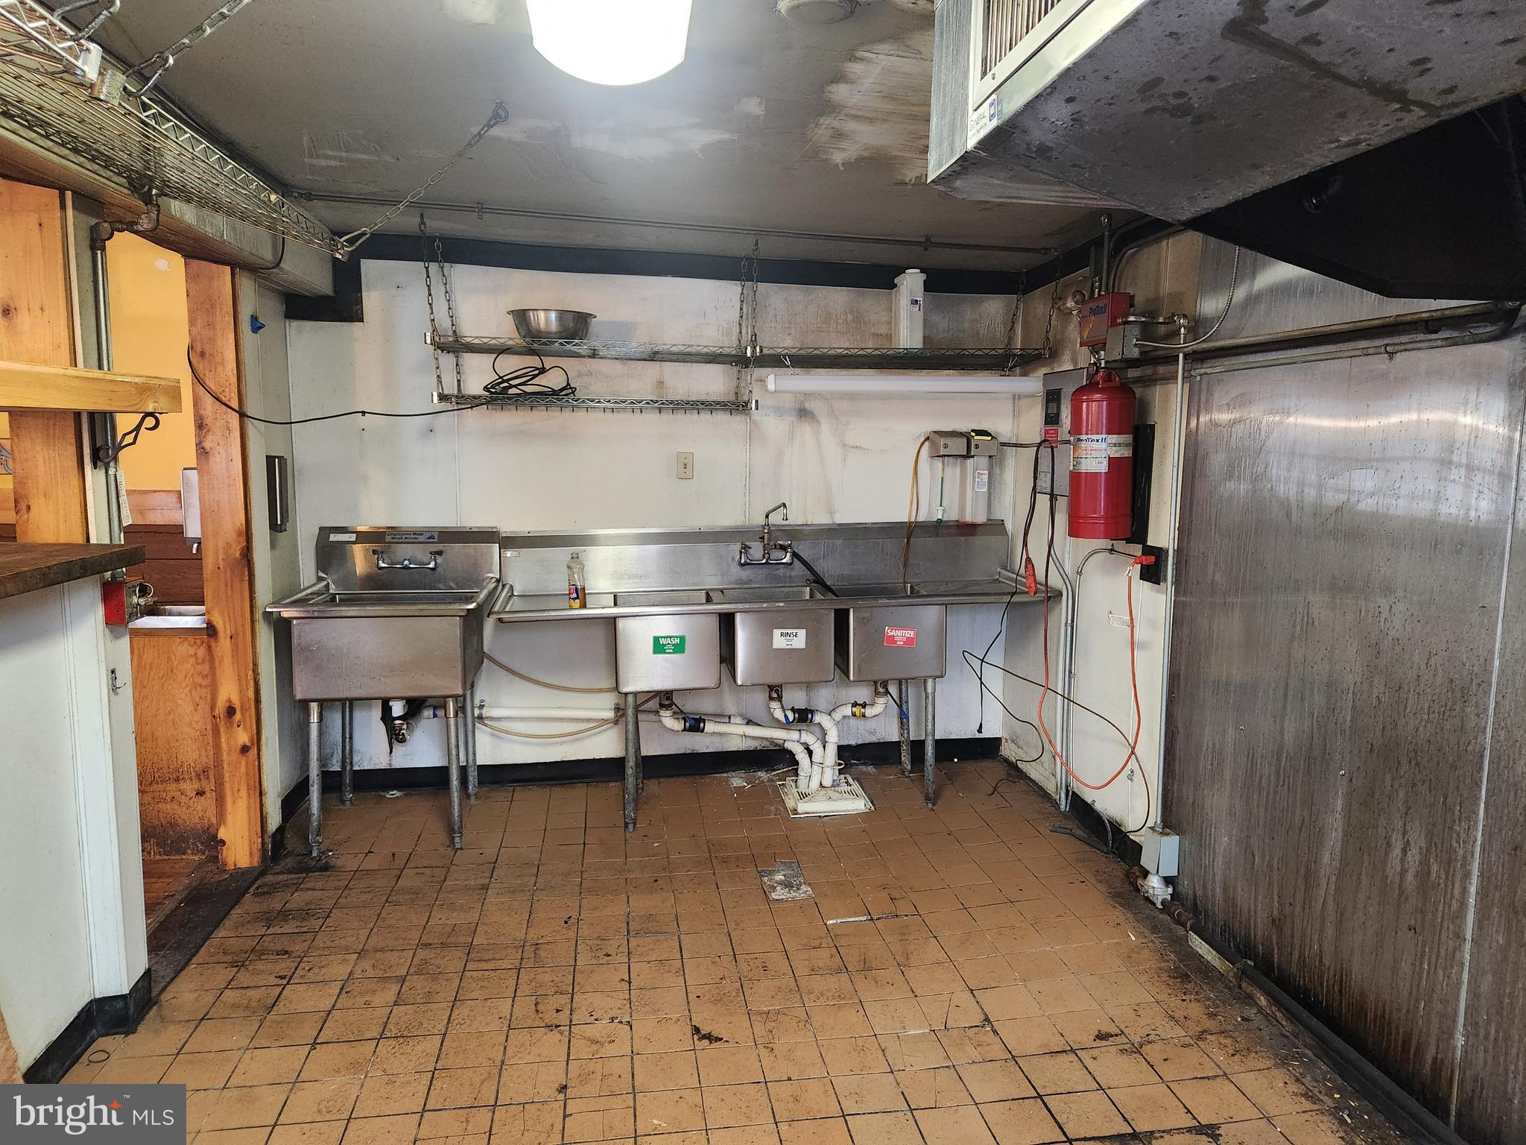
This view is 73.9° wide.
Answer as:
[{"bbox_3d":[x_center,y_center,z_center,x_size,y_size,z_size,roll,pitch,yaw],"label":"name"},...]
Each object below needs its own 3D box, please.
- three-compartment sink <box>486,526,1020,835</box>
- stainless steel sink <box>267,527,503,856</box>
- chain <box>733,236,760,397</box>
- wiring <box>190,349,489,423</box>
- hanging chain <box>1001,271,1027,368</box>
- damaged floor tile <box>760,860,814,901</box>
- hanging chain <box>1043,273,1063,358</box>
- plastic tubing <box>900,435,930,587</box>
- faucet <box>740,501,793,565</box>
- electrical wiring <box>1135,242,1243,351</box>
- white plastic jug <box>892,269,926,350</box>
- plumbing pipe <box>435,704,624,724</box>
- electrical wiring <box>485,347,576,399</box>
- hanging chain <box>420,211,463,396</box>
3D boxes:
[{"bbox_3d":[0.066,0.398,4.330,2.295,1.143,0.663,-1,7,-11],"label":"three-compartment sink"},{"bbox_3d":[-1.424,0.422,4.017,0.723,1.153,0.703,-1,7,-10],"label":"stainless steel sink"},{"bbox_3d":[-0.060,-1.026,4.224,0.069,0.639,0.426,-1,7,-11],"label":"chain"},{"bbox_3d":[-1.500,-0.665,3.782,0.897,0.251,0.790,-1,7,-8],"label":"wiring"},{"bbox_3d":[1.119,-1.120,4.490,0.102,0.441,0.050,-1,7,-10],"label":"hanging chain"},{"bbox_3d":[0.074,1.066,3.500,0.155,0.012,0.310,-1,8,-9],"label":"damaged floor tile"},{"bbox_3d":[1.213,-1.088,4.255,0.059,0.386,0.050,-1,7,-11],"label":"hanging chain"},{"bbox_3d":[0.672,-0.276,4.463,0.128,0.669,0.137,-1,7,-10],"label":"plastic tubing"},{"bbox_3d":[0.034,-0.167,4.435,0.243,0.287,0.218,-1,7,-11],"label":"faucet"},{"bbox_3d":[1.278,-0.815,3.090,0.053,0.251,0.502,-1,7,-8],"label":"electrical wiring"},{"bbox_3d":[0.645,-1.134,4.449,0.089,0.368,0.158,-1,7,-11],"label":"white plastic jug"},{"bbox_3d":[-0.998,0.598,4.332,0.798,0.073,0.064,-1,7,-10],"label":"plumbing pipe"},{"bbox_3d":[-0.922,-0.790,4.032,0.353,0.195,0.258,-1,7,-10],"label":"electrical wiring"},{"bbox_3d":[-1.254,-1.017,3.956,0.106,0.654,0.395,-1,7,-10],"label":"hanging chain"}]

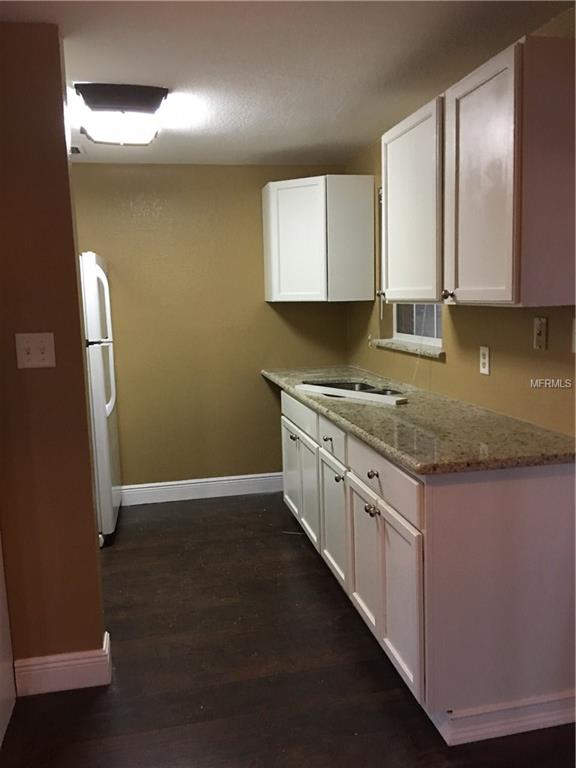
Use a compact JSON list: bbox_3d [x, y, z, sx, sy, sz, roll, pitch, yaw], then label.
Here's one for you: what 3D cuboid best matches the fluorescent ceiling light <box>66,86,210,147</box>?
[{"bbox_3d":[-0.772,-1.250,3.023,0.410,0.100,0.610,-4,8,-16],"label":"fluorescent ceiling light"}]

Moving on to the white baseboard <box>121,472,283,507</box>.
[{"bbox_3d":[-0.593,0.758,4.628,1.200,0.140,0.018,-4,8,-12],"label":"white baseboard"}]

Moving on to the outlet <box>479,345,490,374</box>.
[{"bbox_3d":[0.845,-0.101,2.773,0.012,0.117,0.075,-4,8,-12],"label":"outlet"}]

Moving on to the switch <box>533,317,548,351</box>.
[{"bbox_3d":[0.924,-0.183,2.364,0.012,0.117,0.078,-4,8,-12],"label":"switch"}]

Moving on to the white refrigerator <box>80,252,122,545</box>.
[{"bbox_3d":[-1.421,0.091,3.961,0.760,1.700,0.730,-4,8,-12],"label":"white refrigerator"}]

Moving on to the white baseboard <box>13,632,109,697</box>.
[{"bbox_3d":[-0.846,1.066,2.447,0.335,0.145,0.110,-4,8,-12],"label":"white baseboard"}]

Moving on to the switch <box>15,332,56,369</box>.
[{"bbox_3d":[-0.873,-0.117,2.231,0.121,0.119,0.012,-4,8,-12],"label":"switch"}]

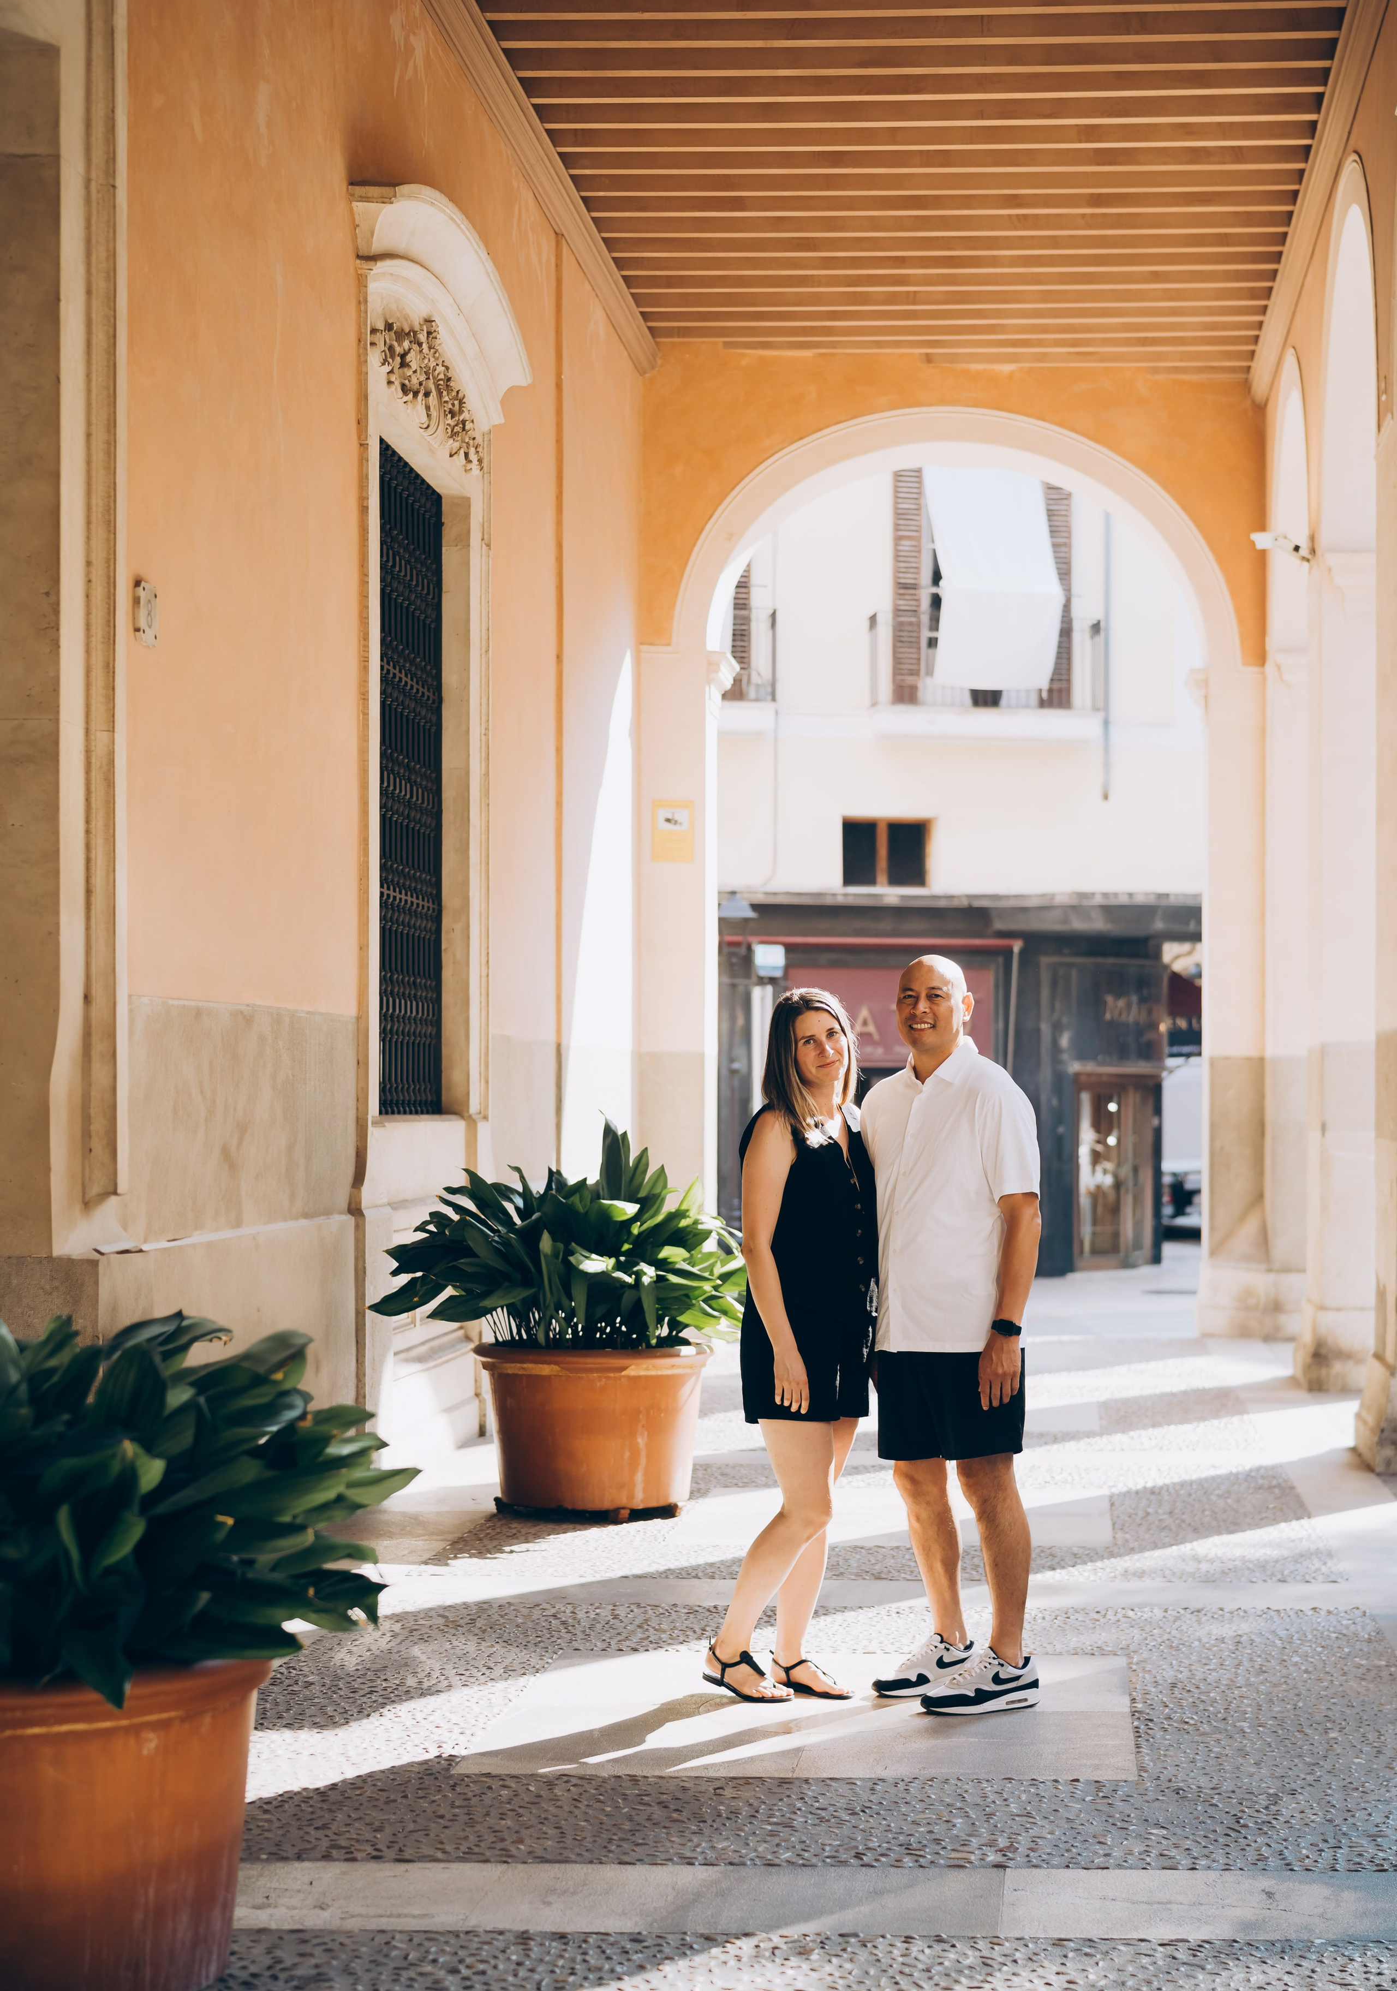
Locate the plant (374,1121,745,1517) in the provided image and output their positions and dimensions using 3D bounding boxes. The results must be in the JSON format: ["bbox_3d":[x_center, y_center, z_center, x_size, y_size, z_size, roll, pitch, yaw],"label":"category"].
[{"bbox_3d":[-0.441,1.094,10.050,1.330,1.310,1.300,0,-1,0],"label":"plant"}]

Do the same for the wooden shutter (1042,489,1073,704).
[{"bbox_3d":[3.260,-3.870,26.500,0.320,2.500,0.060,0,-1,-12],"label":"wooden shutter"}]

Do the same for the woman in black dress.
[{"bbox_3d":[0.242,0.819,6.950,0.430,1.680,0.480,-1,-1,42],"label":"woman in black dress"}]

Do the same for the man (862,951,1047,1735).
[{"bbox_3d":[0.596,0.782,6.880,0.530,1.760,0.390,-1,-1,44],"label":"man"}]

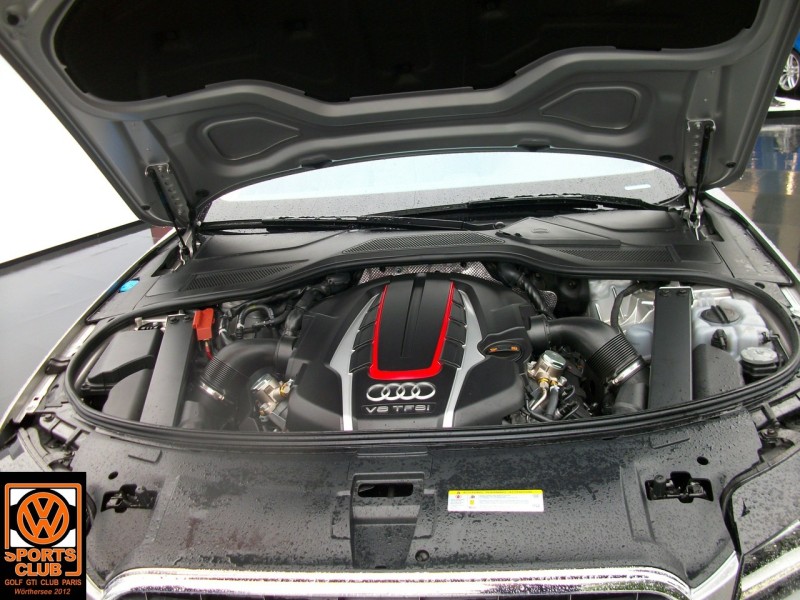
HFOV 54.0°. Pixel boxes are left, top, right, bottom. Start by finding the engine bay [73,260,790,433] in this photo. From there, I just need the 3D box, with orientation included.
[{"bbox_3d":[0.034,0.177,1.692,1.430,0.360,0.700,-3,23,8],"label":"engine bay"}]

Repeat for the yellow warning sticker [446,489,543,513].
[{"bbox_3d":[0.153,0.319,1.250,0.153,0.002,0.044,-3,31,8],"label":"yellow warning sticker"}]

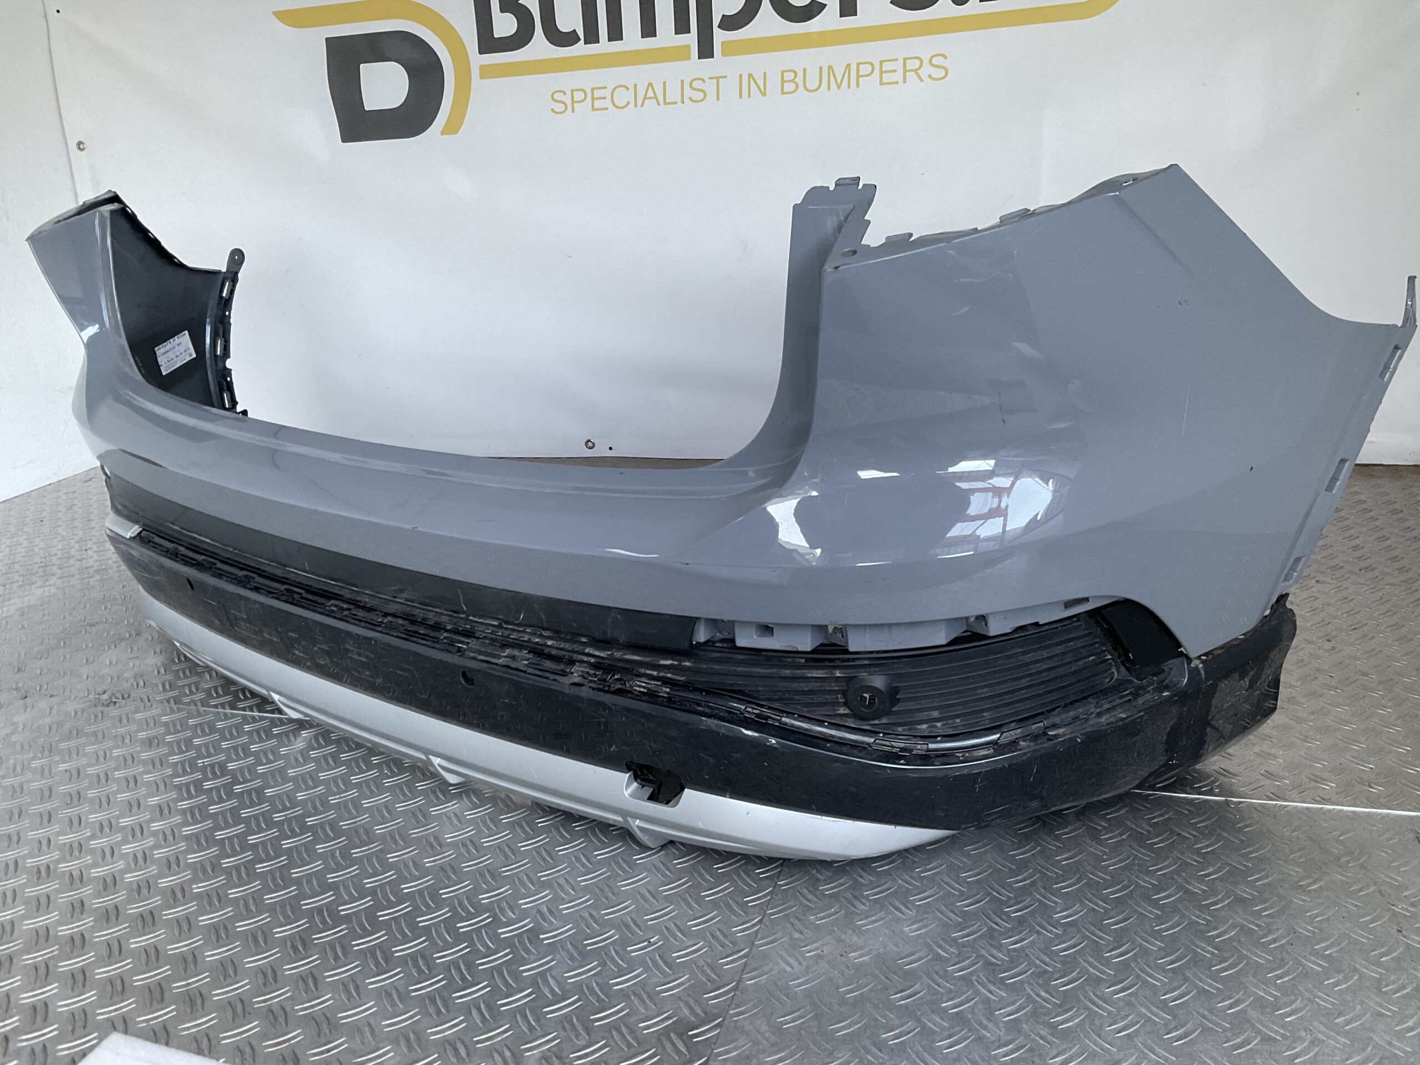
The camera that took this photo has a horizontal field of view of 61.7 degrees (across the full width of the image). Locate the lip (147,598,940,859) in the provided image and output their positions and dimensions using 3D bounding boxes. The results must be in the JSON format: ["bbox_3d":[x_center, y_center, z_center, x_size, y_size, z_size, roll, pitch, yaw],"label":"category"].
[{"bbox_3d":[-0.355,0.179,1.355,1.364,0.083,0.148,11,25,36],"label":"lip"}]

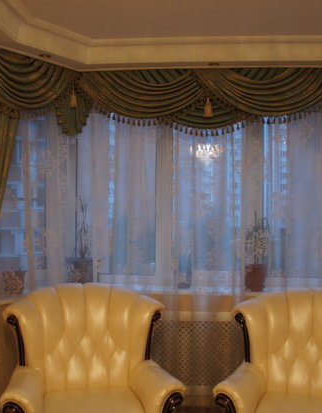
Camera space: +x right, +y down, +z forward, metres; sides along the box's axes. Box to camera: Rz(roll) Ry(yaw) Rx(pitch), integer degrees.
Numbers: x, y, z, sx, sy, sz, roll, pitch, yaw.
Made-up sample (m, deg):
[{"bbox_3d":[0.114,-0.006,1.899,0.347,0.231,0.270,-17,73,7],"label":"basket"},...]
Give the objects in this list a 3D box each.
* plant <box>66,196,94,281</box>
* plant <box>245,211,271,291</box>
[{"bbox_3d":[-0.663,0.297,4.200,0.220,0.740,0.210,0,0,5],"label":"plant"},{"bbox_3d":[0.782,0.355,4.140,0.205,0.640,0.200,0,0,5],"label":"plant"}]

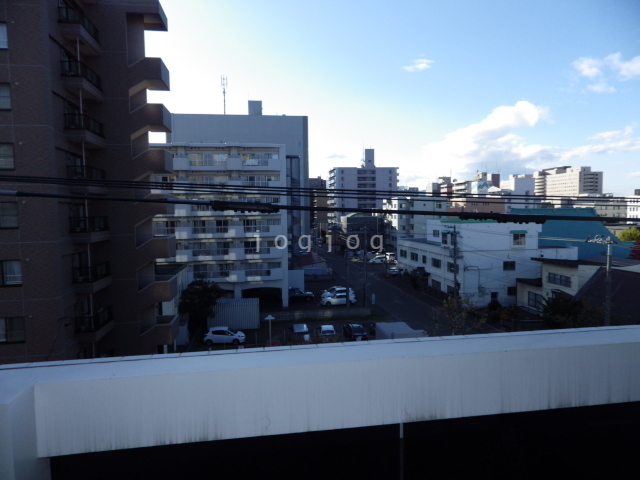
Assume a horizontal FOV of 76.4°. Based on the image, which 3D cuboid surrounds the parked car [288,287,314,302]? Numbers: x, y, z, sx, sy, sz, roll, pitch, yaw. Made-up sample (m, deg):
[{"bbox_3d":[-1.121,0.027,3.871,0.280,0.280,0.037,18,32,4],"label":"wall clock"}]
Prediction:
[{"bbox_3d":[-3.044,7.566,56.060,4.500,1.680,1.760,-1,4,-7],"label":"parked car"}]

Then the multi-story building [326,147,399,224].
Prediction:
[{"bbox_3d":[18.723,-19.573,181.089,28.545,39.000,16.000,-2,4,-9],"label":"multi-story building"}]

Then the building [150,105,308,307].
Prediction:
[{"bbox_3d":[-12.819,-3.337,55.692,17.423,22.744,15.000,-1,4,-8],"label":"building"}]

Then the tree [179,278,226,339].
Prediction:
[{"bbox_3d":[-11.932,6.621,41.300,4.700,5.800,4.400,-1,3,-8],"label":"tree"}]

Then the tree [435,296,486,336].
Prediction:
[{"bbox_3d":[11.244,7.263,32.566,3.800,5.800,3.700,-2,4,-9],"label":"tree"}]

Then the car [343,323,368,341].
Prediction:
[{"bbox_3d":[3.332,8.765,38.500,1.750,1.520,4.450,-1,3,-3],"label":"car"}]

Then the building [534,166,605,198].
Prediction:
[{"bbox_3d":[242.693,-39.799,401.356,23.000,58.000,60.000,-1,3,-8],"label":"building"}]

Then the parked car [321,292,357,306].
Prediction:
[{"bbox_3d":[2.466,7.741,53.032,4.430,1.500,1.740,-1,4,-7],"label":"parked car"}]

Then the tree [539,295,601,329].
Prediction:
[{"bbox_3d":[24.021,7.151,39.000,5.000,4.200,4.400,-1,3,-8],"label":"tree"}]

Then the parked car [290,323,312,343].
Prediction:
[{"bbox_3d":[-1.820,9.206,39.194,1.680,1.600,4.200,-1,4,-6],"label":"parked car"}]

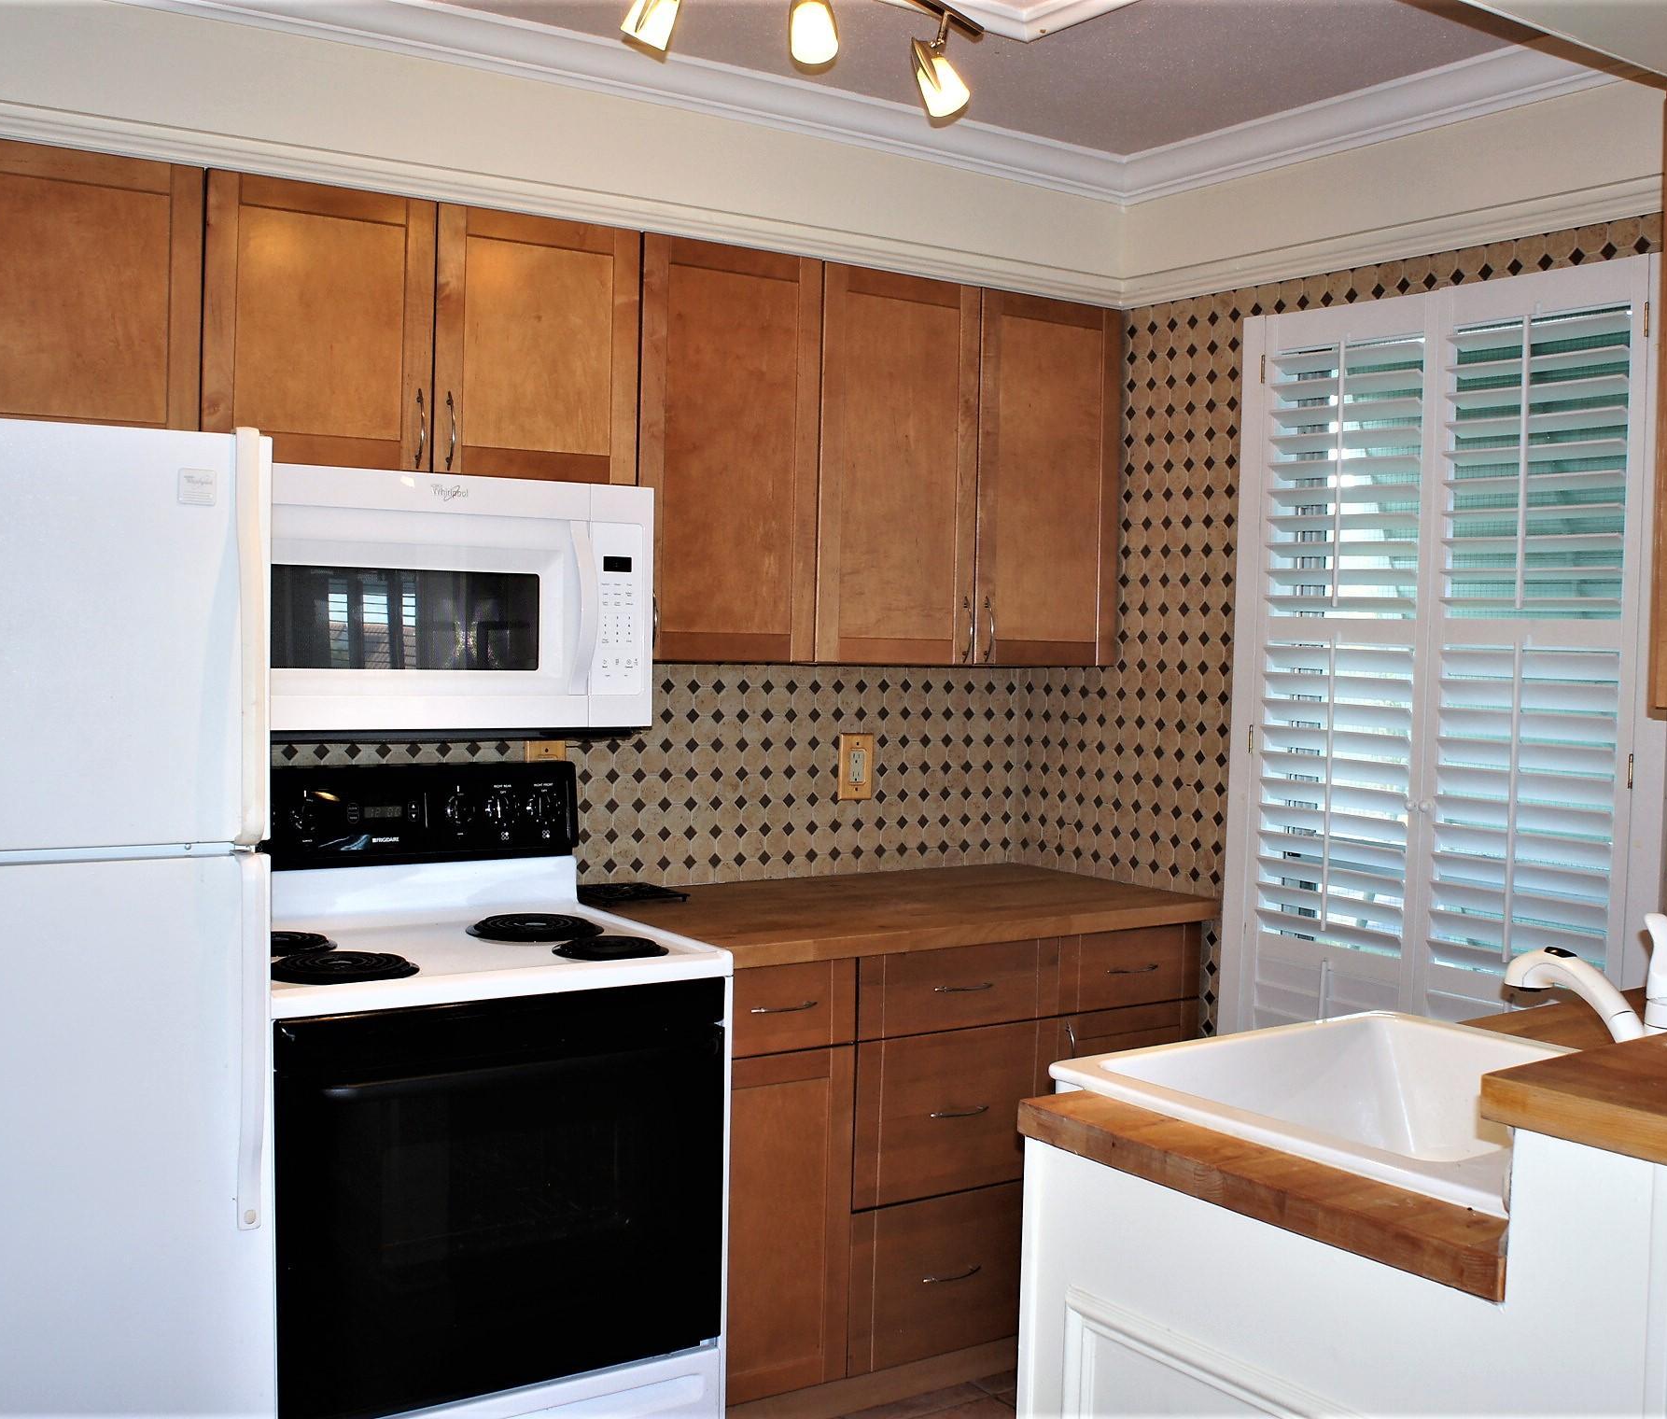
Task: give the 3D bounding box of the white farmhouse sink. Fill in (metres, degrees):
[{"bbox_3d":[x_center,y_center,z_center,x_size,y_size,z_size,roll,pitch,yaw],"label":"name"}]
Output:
[{"bbox_3d":[0.683,0.550,1.854,0.625,0.235,0.625,0,2,-34],"label":"white farmhouse sink"}]

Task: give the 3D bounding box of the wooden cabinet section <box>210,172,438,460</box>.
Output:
[{"bbox_3d":[-0.954,-0.659,2.960,0.386,0.469,0.339,-1,3,-32],"label":"wooden cabinet section"}]

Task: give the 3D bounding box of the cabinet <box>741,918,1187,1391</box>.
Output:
[{"bbox_3d":[0.100,0.845,3.399,1.163,0.830,0.620,0,2,-34],"label":"cabinet"}]

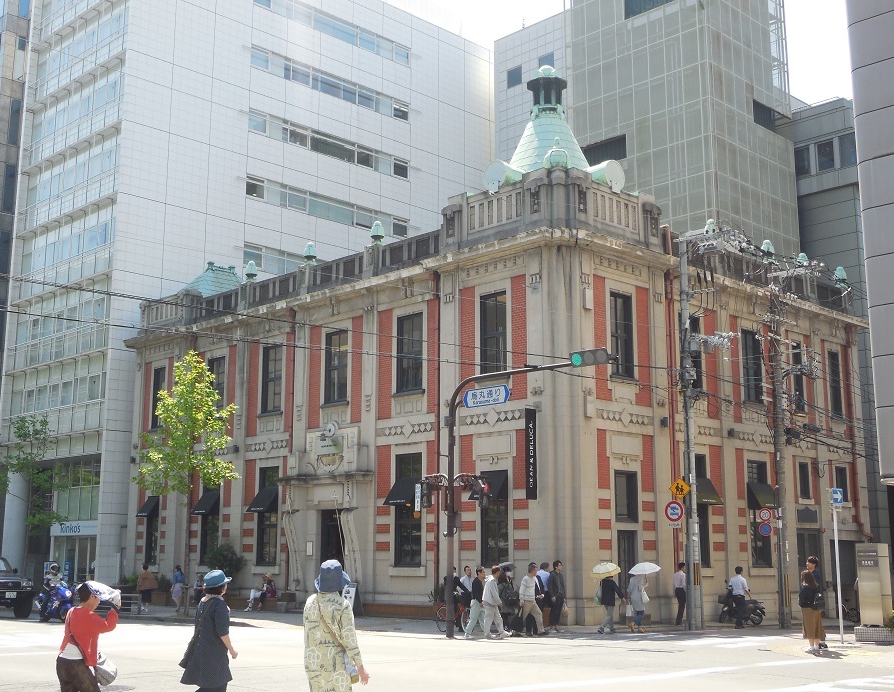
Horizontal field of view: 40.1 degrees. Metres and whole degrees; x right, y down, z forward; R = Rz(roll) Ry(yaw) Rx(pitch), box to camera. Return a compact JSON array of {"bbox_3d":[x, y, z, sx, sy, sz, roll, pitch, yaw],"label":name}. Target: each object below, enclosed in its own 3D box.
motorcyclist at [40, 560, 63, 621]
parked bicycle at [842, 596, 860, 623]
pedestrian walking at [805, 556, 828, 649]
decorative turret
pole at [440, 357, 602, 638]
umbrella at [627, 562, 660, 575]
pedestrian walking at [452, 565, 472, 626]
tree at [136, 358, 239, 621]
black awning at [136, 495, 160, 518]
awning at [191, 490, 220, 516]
[{"bbox_3d":[-11.352,7.114,35.314,0.650,1.600,0.700,7,-12,-36],"label":"motorcyclist"},{"bbox_3d":[14.323,9.307,43.587,1.550,0.980,0.550,-10,-15,44],"label":"parked bicycle"},{"bbox_3d":[6.938,4.851,23.104,0.350,1.730,0.480,8,-13,-36],"label":"pedestrian walking"},{"bbox_3d":[3.239,-6.659,39.155,4.400,4.800,4.400,9,-14,-42],"label":"decorative turret"},{"bbox_3d":[1.743,3.436,27.531,0.500,6.250,5.100,10,-15,-44],"label":"pole"},{"bbox_3d":[4.933,5.538,30.501,0.840,0.290,0.840,-6,-10,-1],"label":"umbrella"},{"bbox_3d":[0.254,6.443,31.234,0.550,1.610,0.520,-6,-12,31],"label":"pedestrian walking"},{"bbox_3d":[-8.242,4.318,39.367,3.253,8.481,3.186,0,-10,0],"label":"tree"},{"bbox_3d":[-11.310,6.084,46.383,0.520,0.792,1.020,10,-14,-42],"label":"black awning"},{"bbox_3d":[-9.272,6.033,46.967,0.570,0.880,1.220,9,-14,-42],"label":"awning"}]

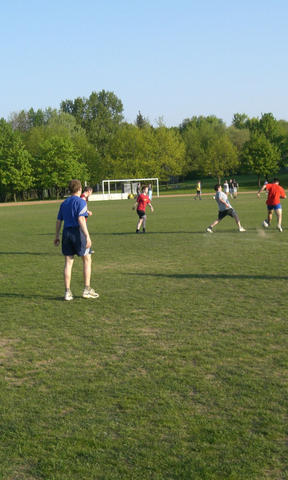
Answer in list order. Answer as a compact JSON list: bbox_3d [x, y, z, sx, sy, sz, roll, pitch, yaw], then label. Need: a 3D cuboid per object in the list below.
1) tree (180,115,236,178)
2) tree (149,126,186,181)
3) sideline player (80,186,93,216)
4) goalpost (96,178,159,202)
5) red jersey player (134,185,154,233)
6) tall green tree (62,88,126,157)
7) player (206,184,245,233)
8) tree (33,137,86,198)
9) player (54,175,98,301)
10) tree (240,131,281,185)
[{"bbox_3d":[9.963,-14.506,112.000,8.500,10.999,8.500,-3,4,0],"label":"tree"},{"bbox_3d":[3.947,-14.360,118.000,6.380,9.410,6.380,-3,4,2],"label":"tree"},{"bbox_3d":[-1.466,-0.507,17.604,0.600,1.650,0.500,-4,5,-12],"label":"sideline player"},{"bbox_3d":[-1.777,-6.662,92.500,7.400,2.500,1.800,-4,5,-10],"label":"goalpost"},{"bbox_3d":[0.011,-1.096,25.000,0.460,1.670,0.600,1,6,44],"label":"red jersey player"},{"bbox_3d":[-9.529,-18.410,130.000,12.000,18.503,12.000,-3,4,0],"label":"tall green tree"},{"bbox_3d":[2.754,-1.065,23.600,1.150,1.570,0.600,-2,5,13],"label":"player"},{"bbox_3d":[-13.951,-11.846,116.000,8.920,10.480,8.920,-4,4,-6],"label":"tree"},{"bbox_3d":[-0.988,-0.017,10.244,0.560,1.760,0.420,-1,5,20],"label":"player"},{"bbox_3d":[15.752,-10.817,95.000,5.600,7.437,5.600,-3,4,0],"label":"tree"}]

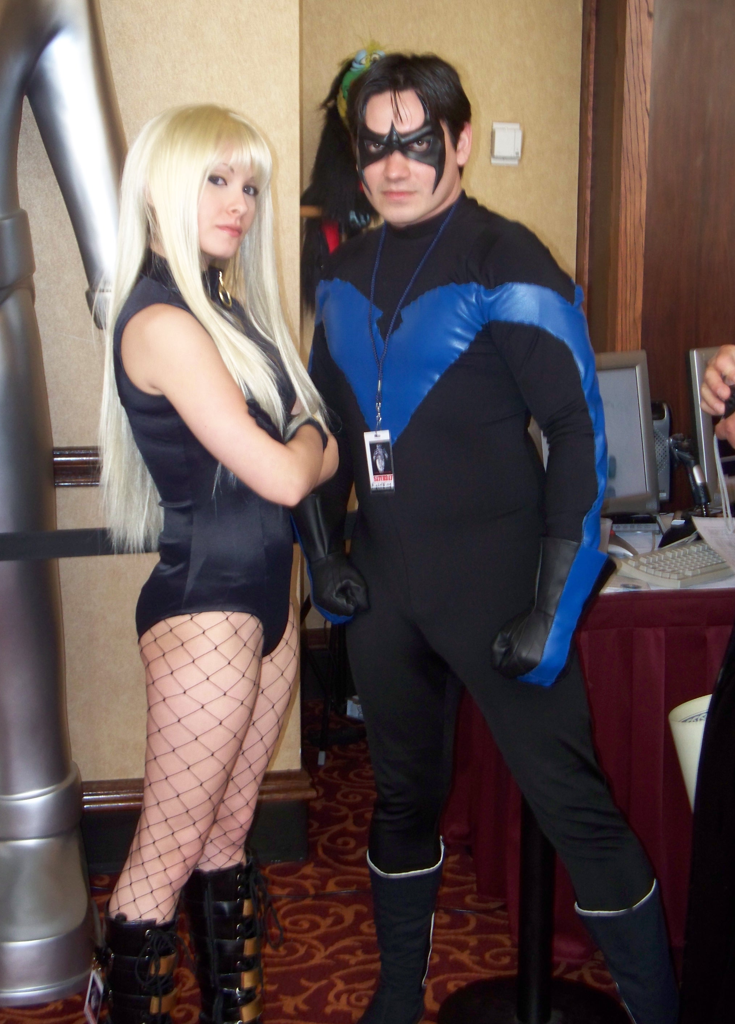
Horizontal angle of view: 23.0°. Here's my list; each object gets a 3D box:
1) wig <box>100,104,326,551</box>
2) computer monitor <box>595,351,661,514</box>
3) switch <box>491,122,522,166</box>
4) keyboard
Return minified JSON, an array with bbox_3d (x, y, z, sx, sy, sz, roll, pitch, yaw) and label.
[{"bbox_3d":[-0.241,-0.272,2.781,0.290,0.685,0.330,-11,16,-44],"label":"wig"},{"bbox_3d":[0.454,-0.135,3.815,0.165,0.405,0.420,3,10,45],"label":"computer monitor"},{"bbox_3d":[0.391,-1.026,5.041,0.078,0.117,0.030,-2,12,-9],"label":"switch"},{"bbox_3d":[0.716,0.086,3.741,0.460,0.038,0.175,-11,19,-43],"label":"keyboard"}]

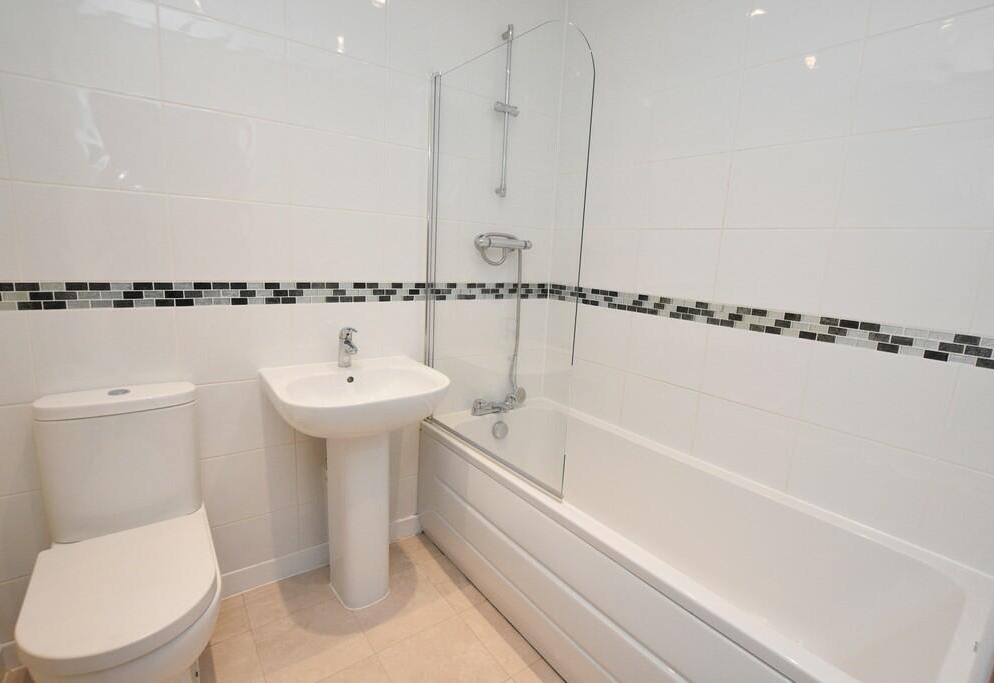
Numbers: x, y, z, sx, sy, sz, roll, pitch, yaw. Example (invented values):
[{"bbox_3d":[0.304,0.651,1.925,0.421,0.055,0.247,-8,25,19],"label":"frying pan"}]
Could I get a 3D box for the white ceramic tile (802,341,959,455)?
[{"bbox_3d":[1.080,0.155,1.232,0.010,0.250,0.330,-5,14,-36],"label":"white ceramic tile"}]

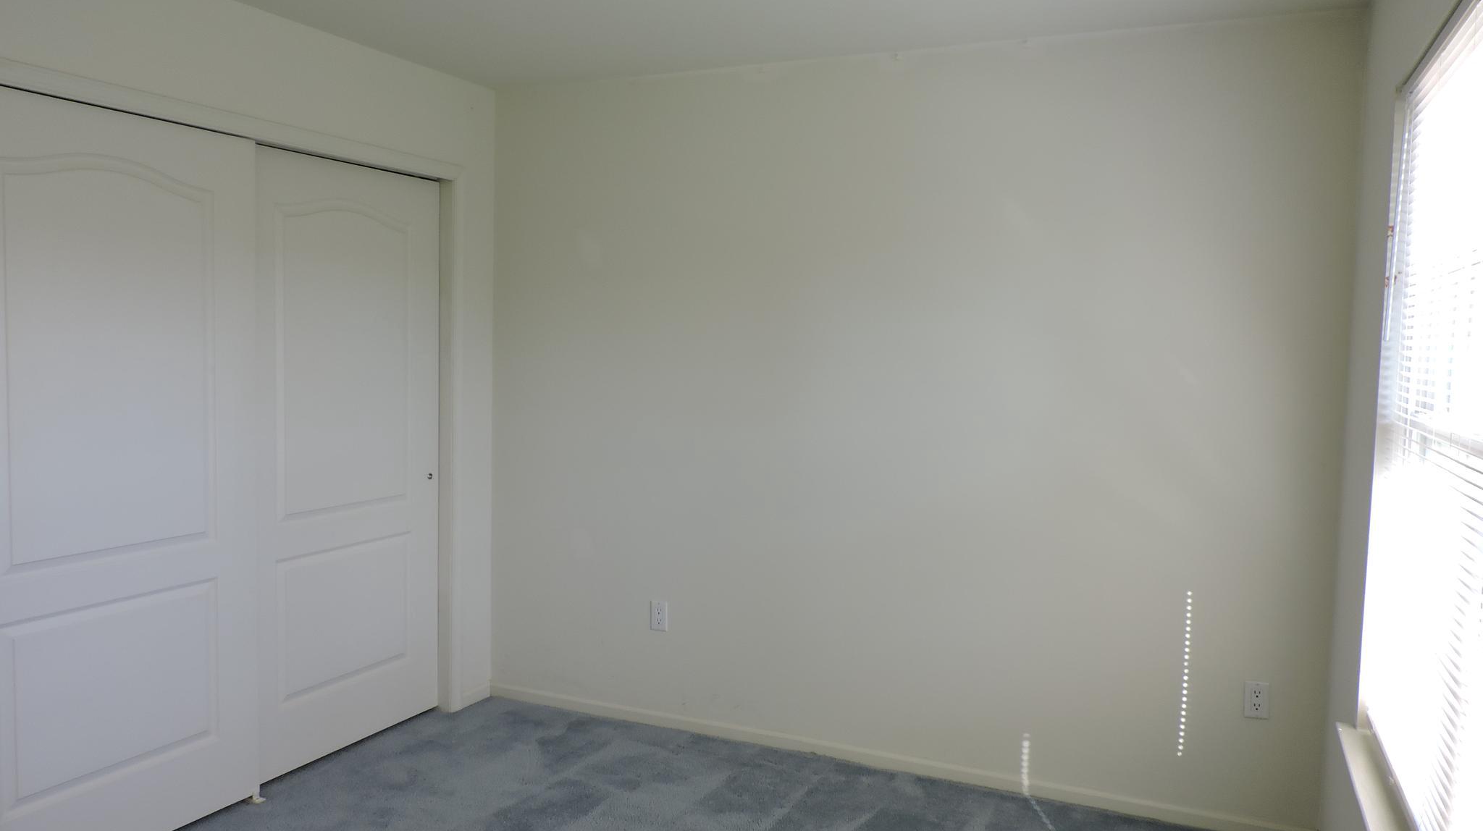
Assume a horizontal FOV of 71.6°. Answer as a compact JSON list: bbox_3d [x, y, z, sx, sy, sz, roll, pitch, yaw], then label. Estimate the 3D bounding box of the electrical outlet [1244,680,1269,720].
[{"bbox_3d":[1.551,0.859,3.095,0.070,0.113,0.010,3,4,24],"label":"electrical outlet"}]

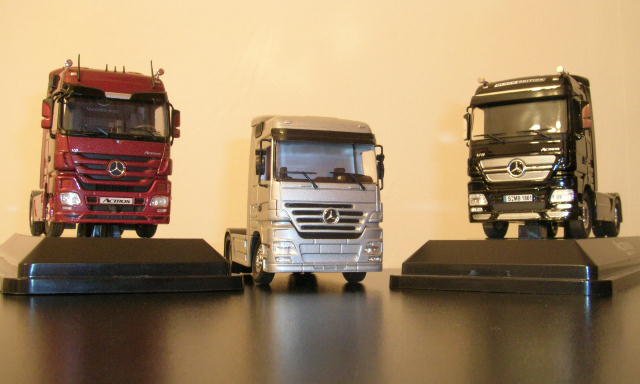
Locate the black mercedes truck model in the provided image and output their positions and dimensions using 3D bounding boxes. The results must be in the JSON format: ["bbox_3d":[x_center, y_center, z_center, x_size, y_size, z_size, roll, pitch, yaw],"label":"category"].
[{"bbox_3d":[0.141,-0.016,0.393,0.066,0.092,0.136,-2,-5,35],"label":"black mercedes truck model"}]

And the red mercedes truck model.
[{"bbox_3d":[-0.134,-0.020,0.381,0.067,0.093,0.136,3,-5,-29],"label":"red mercedes truck model"}]

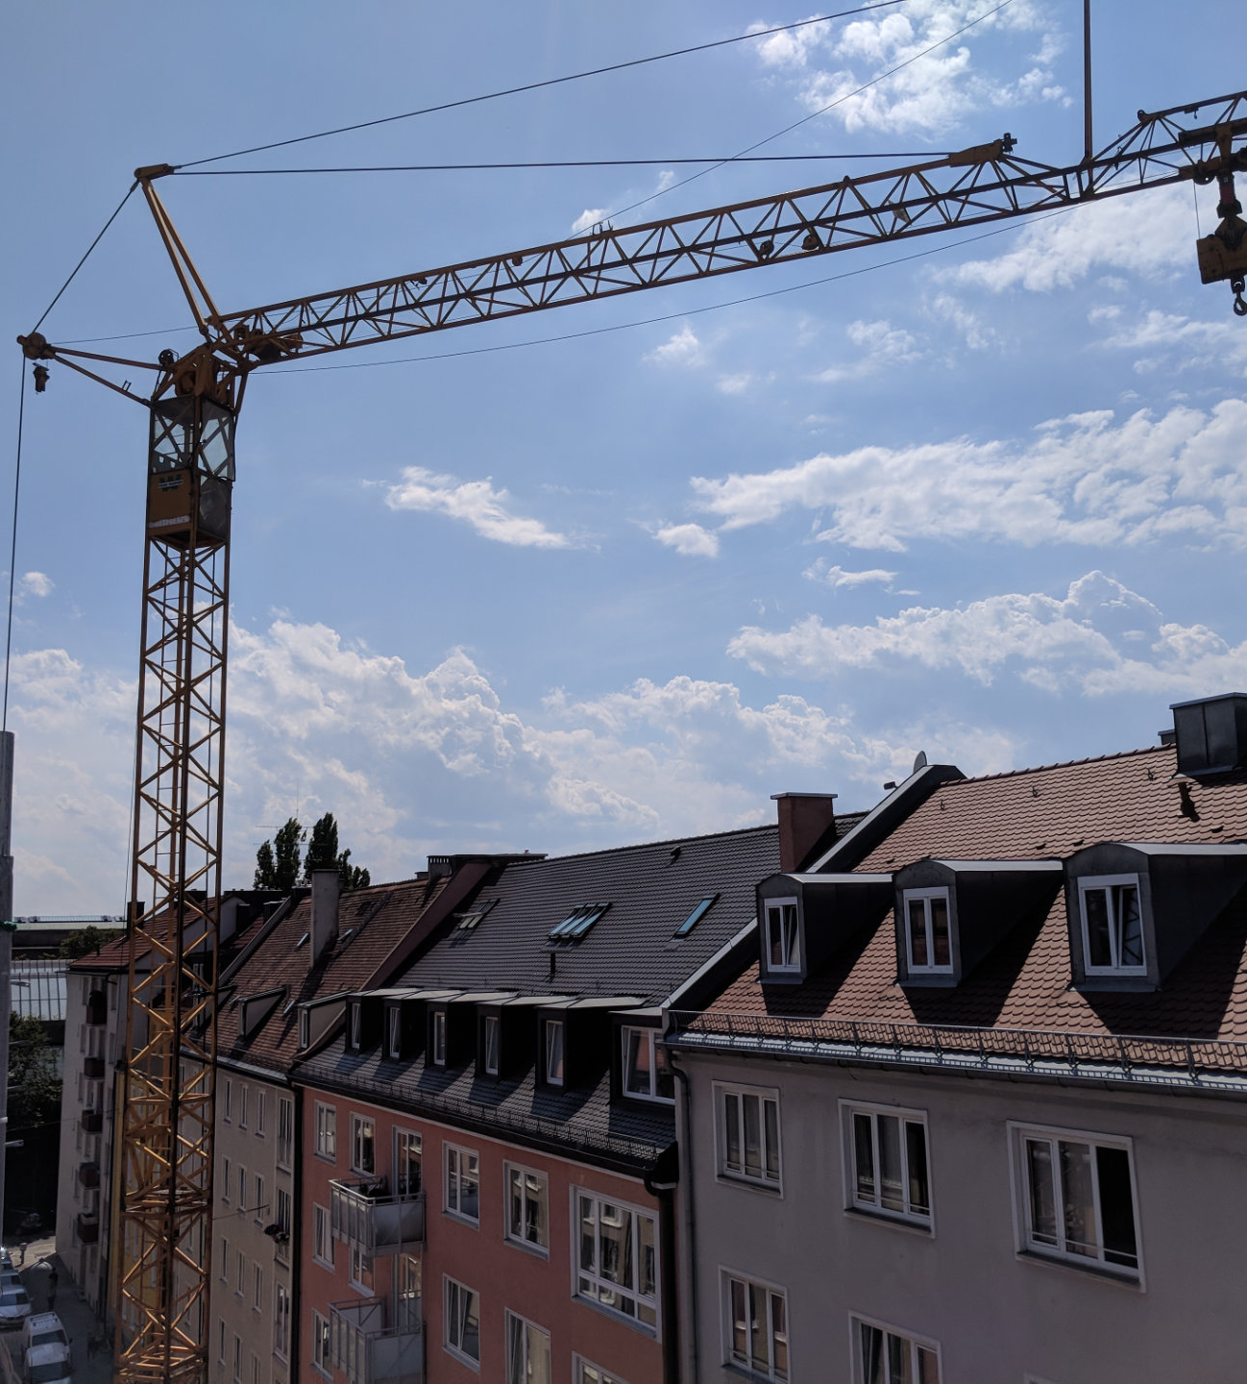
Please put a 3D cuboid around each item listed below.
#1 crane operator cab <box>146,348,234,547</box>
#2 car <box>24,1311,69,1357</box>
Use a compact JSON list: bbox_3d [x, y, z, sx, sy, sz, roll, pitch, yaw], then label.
[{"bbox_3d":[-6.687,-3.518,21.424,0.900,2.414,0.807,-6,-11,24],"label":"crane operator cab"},{"bbox_3d":[-25.751,29.146,61.748,1.800,1.550,4.400,4,-12,-27],"label":"car"}]

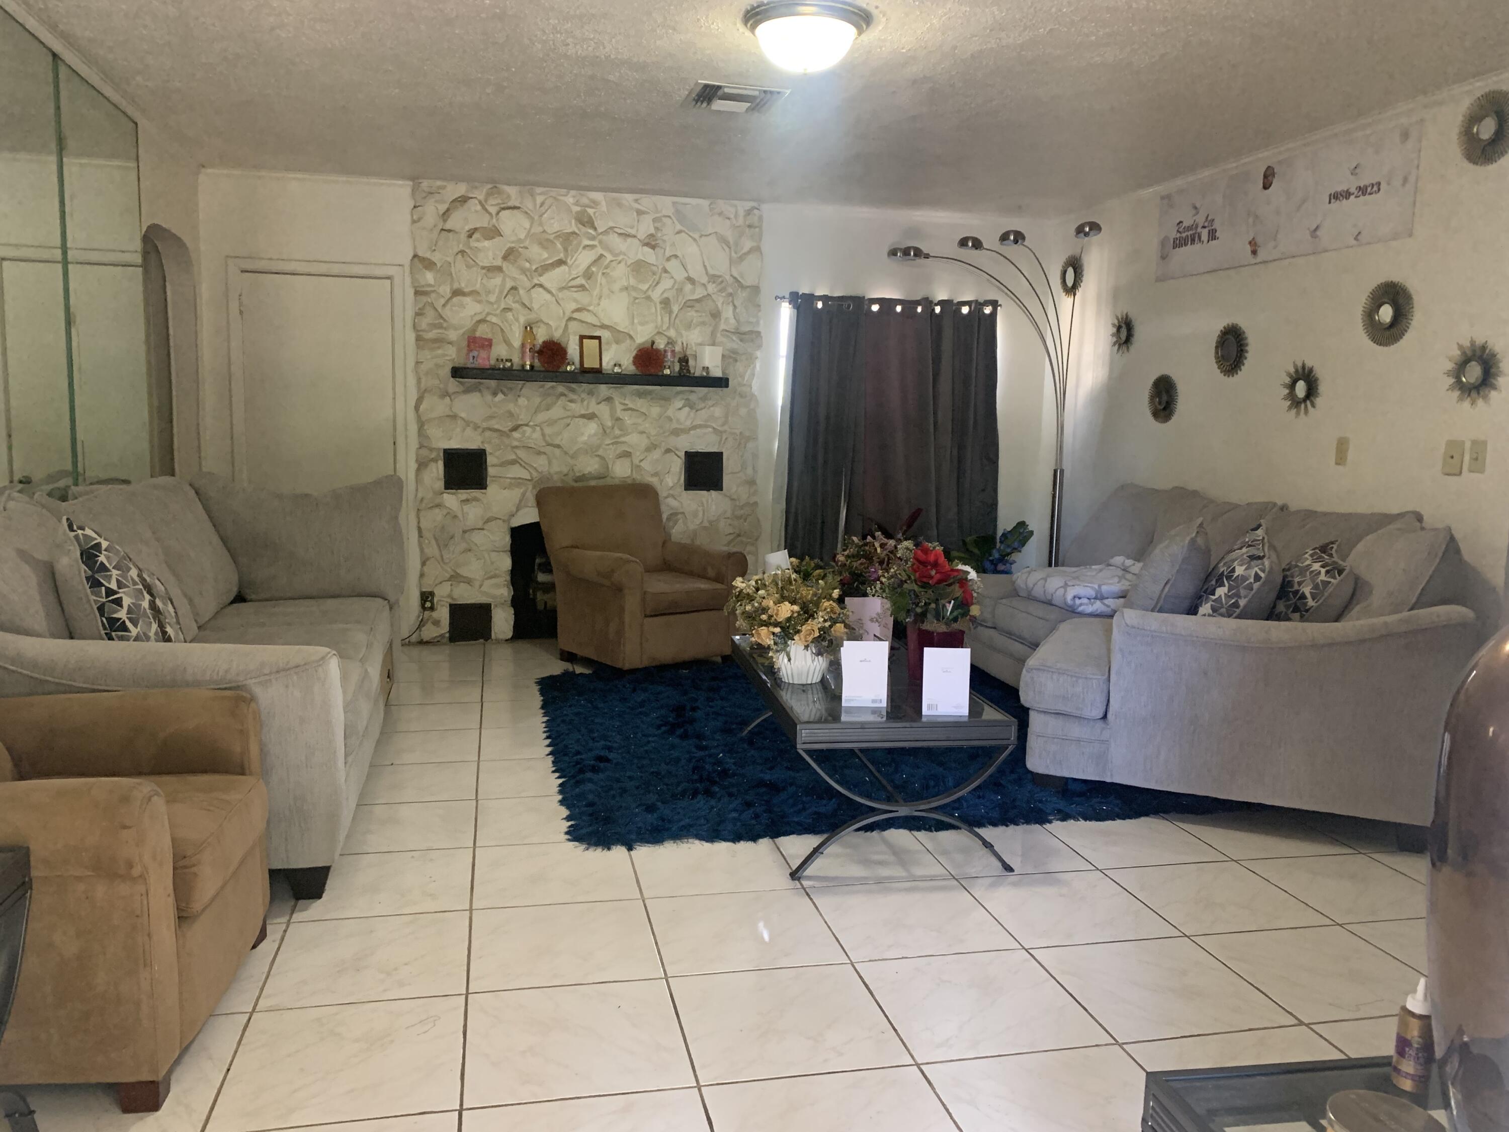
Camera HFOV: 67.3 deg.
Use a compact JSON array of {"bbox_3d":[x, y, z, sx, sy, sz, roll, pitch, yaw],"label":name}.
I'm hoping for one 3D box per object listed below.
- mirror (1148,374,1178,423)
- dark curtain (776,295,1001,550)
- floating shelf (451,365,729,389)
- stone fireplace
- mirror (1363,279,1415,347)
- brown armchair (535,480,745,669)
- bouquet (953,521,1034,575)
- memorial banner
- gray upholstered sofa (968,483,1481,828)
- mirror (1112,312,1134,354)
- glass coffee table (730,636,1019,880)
[{"bbox_3d":[2.012,-0.828,5.603,0.025,0.242,0.242,-1,7,-17],"label":"mirror"},{"bbox_3d":[0.806,-0.636,6.543,1.270,1.800,0.130,0,7,-10],"label":"dark curtain"},{"bbox_3d":[-0.881,-1.016,6.165,1.474,0.060,0.200,0,7,-11],"label":"floating shelf"},{"bbox_3d":[-0.914,-0.800,6.344,1.894,2.474,0.250,0,7,-11],"label":"stone fireplace"},{"bbox_3d":[2.408,-0.960,4.316,0.030,0.250,0.250,0,7,-16],"label":"mirror"},{"bbox_3d":[-0.589,0.042,5.882,0.780,0.900,0.790,-4,9,-40],"label":"brown armchair"},{"bbox_3d":[1.270,-0.043,6.099,0.420,0.380,0.340,0,7,-13],"label":"bouquet"},{"bbox_3d":[2.216,-1.522,4.900,0.020,0.419,1.536,-1,7,-17],"label":"memorial banner"},{"bbox_3d":[1.509,0.225,4.475,1.526,0.976,2.556,0,7,-16],"label":"gray upholstered sofa"},{"bbox_3d":[1.914,-1.220,5.921,0.025,0.222,0.222,-1,7,-17],"label":"mirror"},{"bbox_3d":[0.320,0.567,3.775,0.632,0.434,1.298,0,7,-9],"label":"glass coffee table"}]

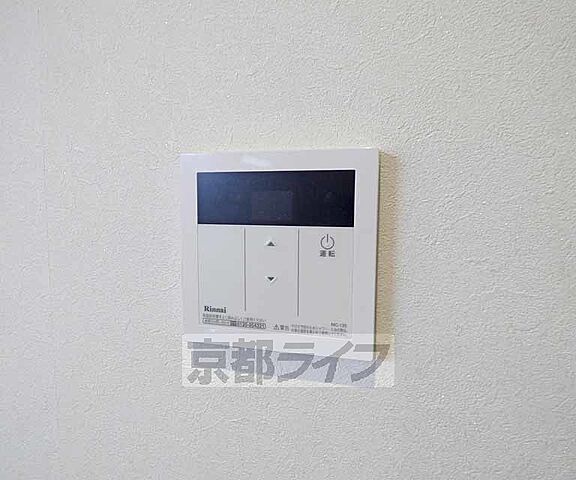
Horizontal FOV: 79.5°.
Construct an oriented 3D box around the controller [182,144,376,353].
[{"bbox_3d":[-0.007,0.007,0.216,0.120,0.120,0.019,2,5,13],"label":"controller"}]

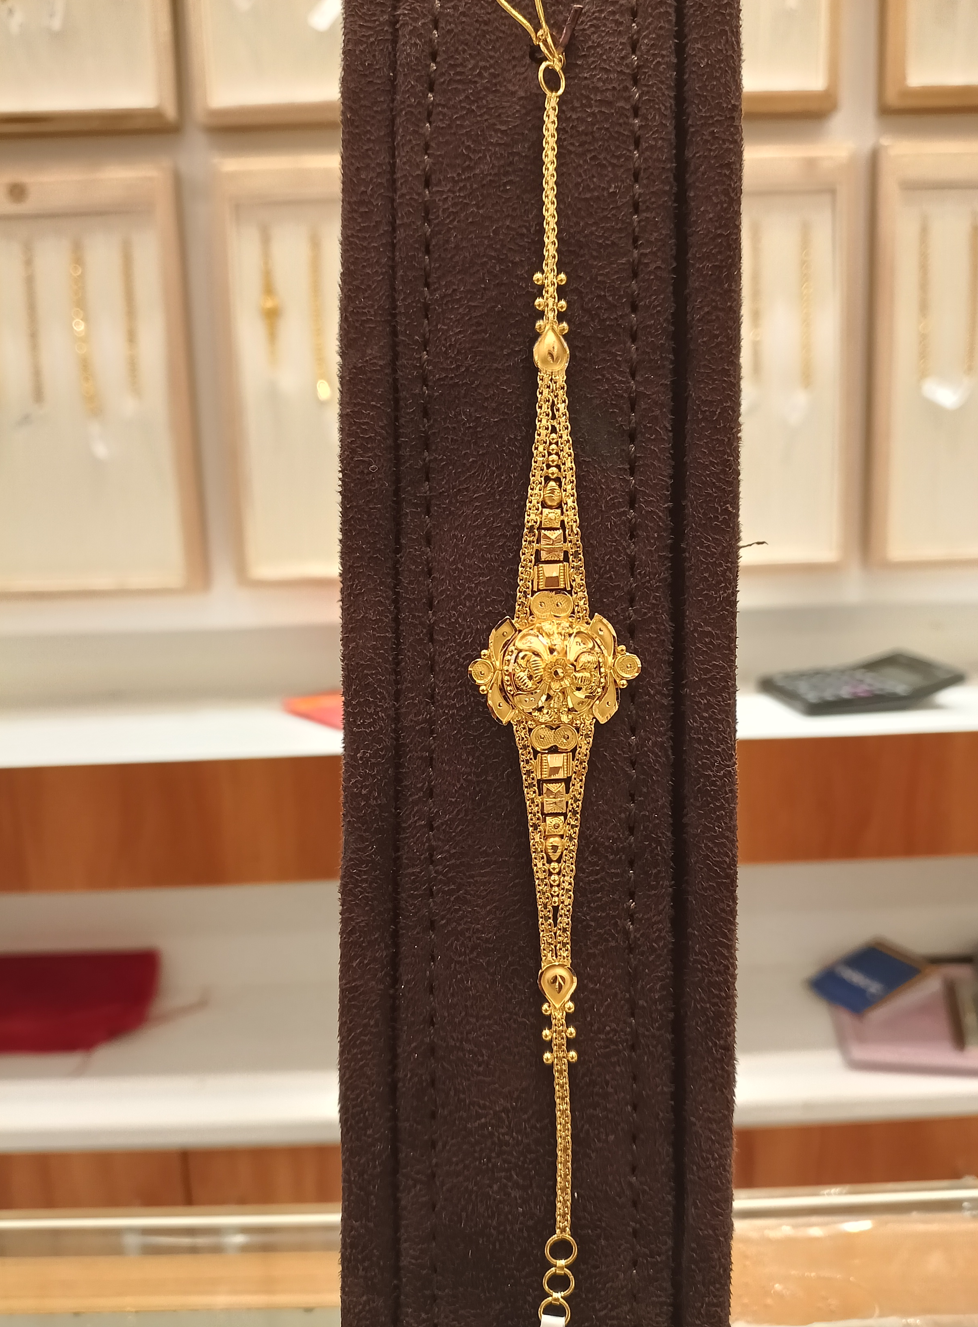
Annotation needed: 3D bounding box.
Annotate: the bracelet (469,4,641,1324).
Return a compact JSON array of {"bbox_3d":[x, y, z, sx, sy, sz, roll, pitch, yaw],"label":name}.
[{"bbox_3d":[0.010,-0.001,0.152,0.025,0.198,0.009,-1,2,0],"label":"bracelet"}]

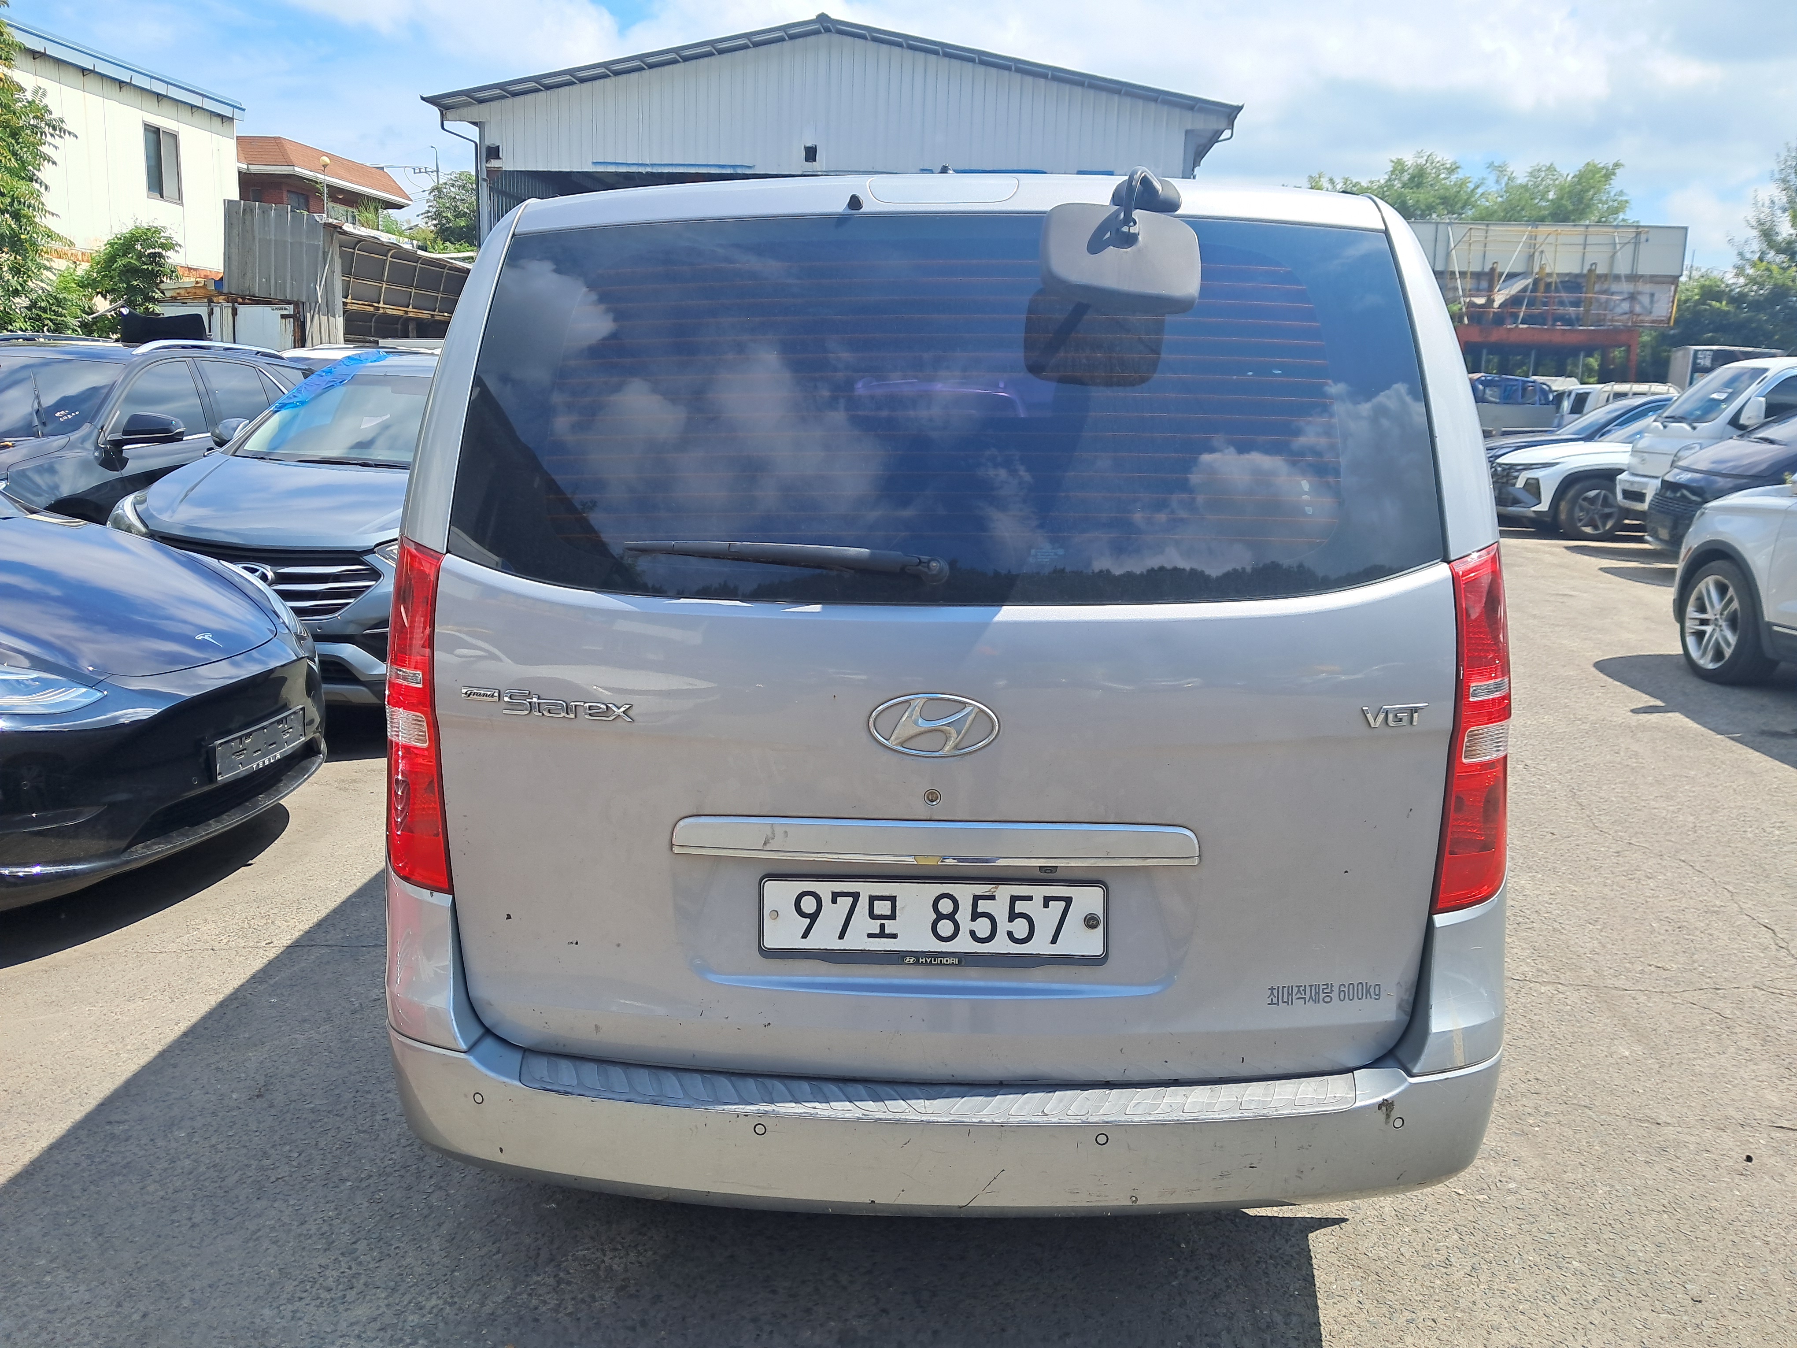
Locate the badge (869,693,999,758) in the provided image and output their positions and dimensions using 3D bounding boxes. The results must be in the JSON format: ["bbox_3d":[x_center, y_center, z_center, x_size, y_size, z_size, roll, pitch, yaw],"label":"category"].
[{"bbox_3d":[0.052,0.076,2.080,0.195,0.098,0.015,1,12,3],"label":"badge"}]

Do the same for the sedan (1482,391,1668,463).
[{"bbox_3d":[10.448,-3.038,19.557,4.720,1.480,1.870,0,12,-3],"label":"sedan"}]

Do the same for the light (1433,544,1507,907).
[{"bbox_3d":[0.892,0.080,2.174,0.150,0.545,0.200,1,12,3],"label":"light"}]

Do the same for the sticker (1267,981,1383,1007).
[{"bbox_3d":[0.652,0.489,2.140,0.178,0.039,0.004,1,12,-1],"label":"sticker"}]

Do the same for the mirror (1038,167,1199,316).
[{"bbox_3d":[0.308,-0.603,1.968,0.220,0.220,0.210,1,12,3],"label":"mirror"}]

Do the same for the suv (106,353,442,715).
[{"bbox_3d":[-2.715,-1.028,8.388,1.880,1.690,4.720,1,12,1],"label":"suv"}]

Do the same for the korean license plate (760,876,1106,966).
[{"bbox_3d":[0.053,0.374,2.120,0.527,0.122,0.020,1,12,3],"label":"korean license plate"}]

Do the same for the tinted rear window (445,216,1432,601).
[{"bbox_3d":[0.070,-0.390,2.075,1.470,0.565,0.140,1,2,3],"label":"tinted rear window"}]

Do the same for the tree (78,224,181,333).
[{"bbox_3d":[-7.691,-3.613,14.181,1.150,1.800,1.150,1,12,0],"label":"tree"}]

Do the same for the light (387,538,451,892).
[{"bbox_3d":[-0.762,0.062,2.258,0.150,0.545,0.200,1,12,3],"label":"light"}]

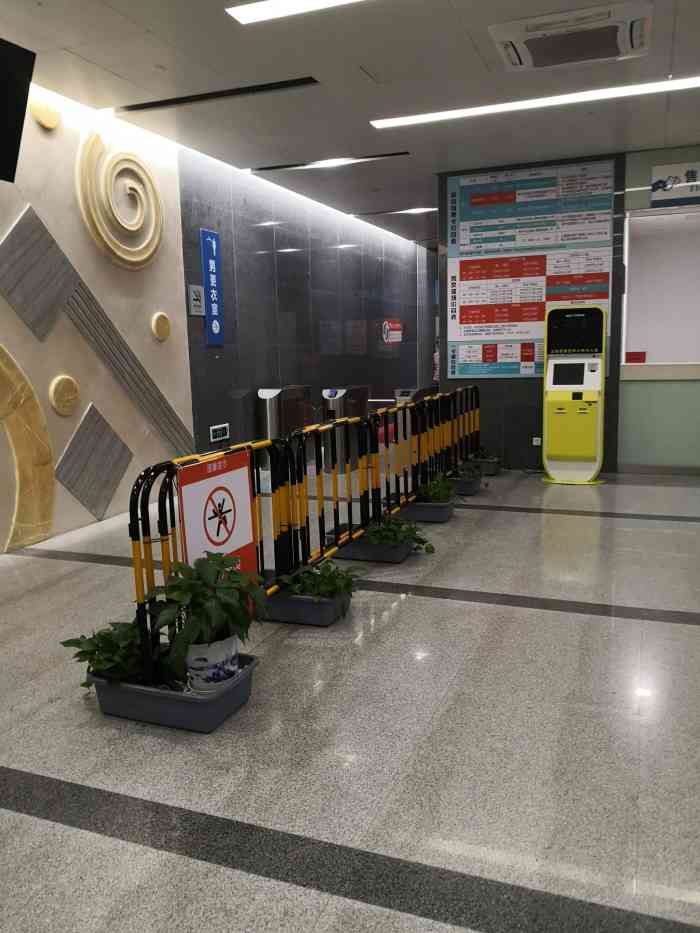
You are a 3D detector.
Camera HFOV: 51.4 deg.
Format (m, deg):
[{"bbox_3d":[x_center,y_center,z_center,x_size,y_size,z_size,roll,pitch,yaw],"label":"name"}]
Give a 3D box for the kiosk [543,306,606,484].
[{"bbox_3d":[2.321,-0.737,7.517,0.612,1.786,0.468,2,10,21],"label":"kiosk"}]

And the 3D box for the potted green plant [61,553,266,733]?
[{"bbox_3d":[-0.765,0.687,3.051,0.846,0.672,0.498,2,10,21],"label":"potted green plant"}]

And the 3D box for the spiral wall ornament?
[{"bbox_3d":[-2.027,-2.342,6.508,0.098,1.095,1.148,2,10,21],"label":"spiral wall ornament"}]

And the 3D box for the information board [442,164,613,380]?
[{"bbox_3d":[1.899,-2.067,7.884,1.726,2.196,0.038,2,10,21],"label":"information board"}]

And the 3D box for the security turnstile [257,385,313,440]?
[{"bbox_3d":[-0.771,-0.508,8.994,0.332,1.004,1.057,2,10,21],"label":"security turnstile"}]

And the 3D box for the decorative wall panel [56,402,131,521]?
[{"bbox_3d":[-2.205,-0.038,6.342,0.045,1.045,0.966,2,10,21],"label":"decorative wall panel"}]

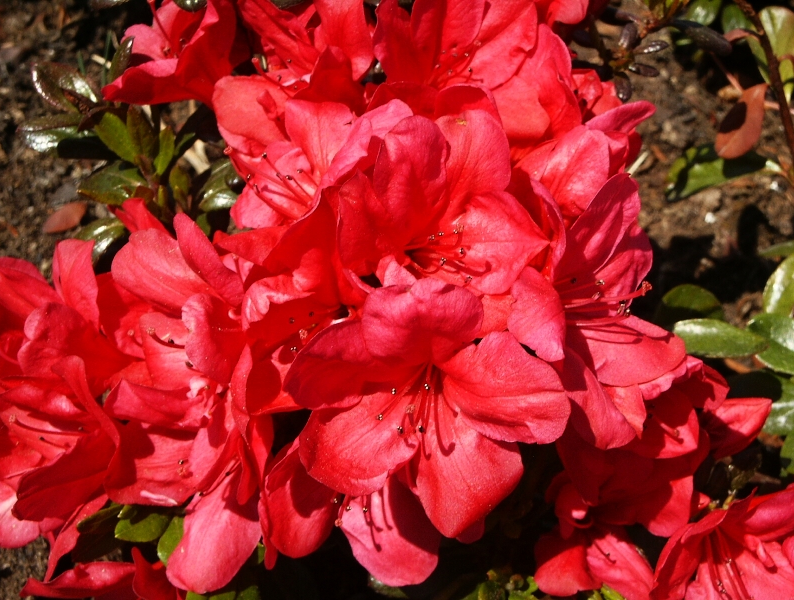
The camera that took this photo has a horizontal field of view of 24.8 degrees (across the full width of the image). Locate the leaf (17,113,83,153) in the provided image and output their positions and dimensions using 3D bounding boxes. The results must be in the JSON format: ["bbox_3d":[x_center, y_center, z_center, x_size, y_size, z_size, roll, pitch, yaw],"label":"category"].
[{"bbox_3d":[-0.093,-0.045,0.485,0.018,0.005,0.012,-2,60,-1],"label":"leaf"}]

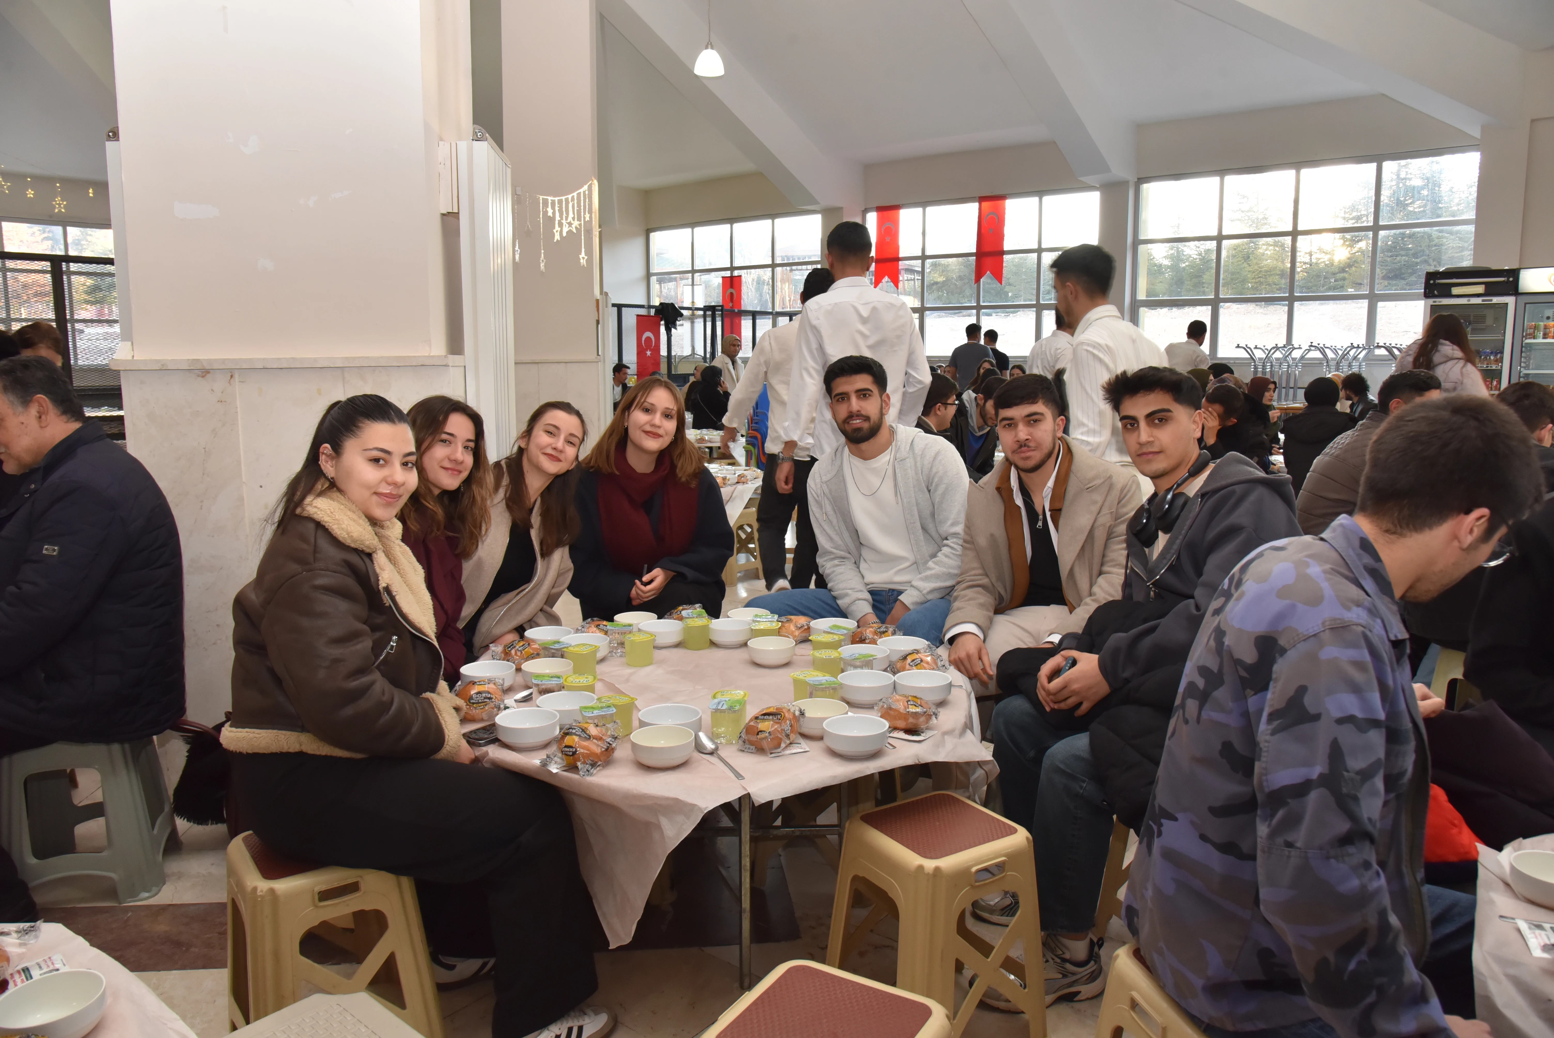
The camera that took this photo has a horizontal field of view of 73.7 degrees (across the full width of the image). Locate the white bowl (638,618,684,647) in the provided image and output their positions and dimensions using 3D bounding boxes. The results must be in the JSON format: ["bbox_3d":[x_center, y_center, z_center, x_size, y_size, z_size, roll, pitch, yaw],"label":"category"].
[{"bbox_3d":[-0.308,0.303,2.743,0.120,0.054,0.120,0,8,0],"label":"white bowl"}]

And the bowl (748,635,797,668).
[{"bbox_3d":[-0.013,0.338,2.594,0.122,0.056,0.122,0,8,0],"label":"bowl"}]

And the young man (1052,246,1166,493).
[{"bbox_3d":[1.095,-0.035,3.574,0.520,1.758,0.360,-5,9,-30],"label":"young man"}]

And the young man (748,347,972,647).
[{"bbox_3d":[0.240,0.181,3.159,0.660,1.350,0.780,2,9,13],"label":"young man"}]

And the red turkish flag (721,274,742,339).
[{"bbox_3d":[-0.636,-2.900,14.600,0.360,1.070,0.040,6,10,34],"label":"red turkish flag"}]

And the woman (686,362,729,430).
[{"bbox_3d":[-0.674,-0.912,10.993,0.480,1.394,0.650,3,8,18],"label":"woman"}]

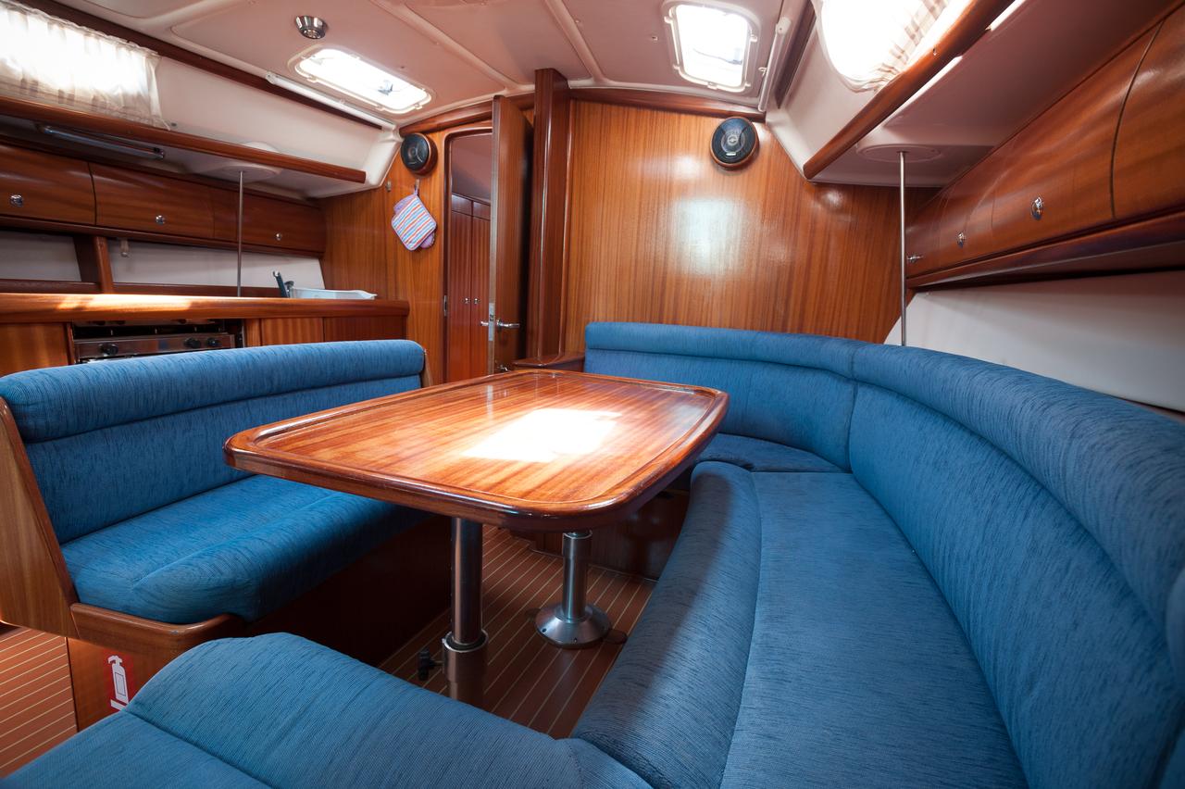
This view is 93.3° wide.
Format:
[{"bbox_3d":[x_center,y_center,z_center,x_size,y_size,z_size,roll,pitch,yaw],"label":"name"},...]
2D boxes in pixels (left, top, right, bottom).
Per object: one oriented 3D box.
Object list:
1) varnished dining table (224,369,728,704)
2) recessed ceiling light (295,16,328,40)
[{"bbox_3d":[-0.143,0.394,1.397,0.797,0.738,1.140,7,12,21],"label":"varnished dining table"},{"bbox_3d":[-0.942,-1.226,1.879,0.101,0.038,0.101,-1,9,0],"label":"recessed ceiling light"}]

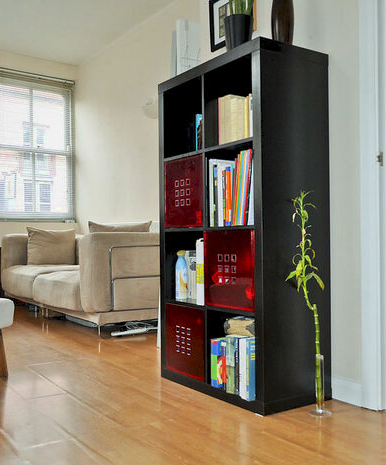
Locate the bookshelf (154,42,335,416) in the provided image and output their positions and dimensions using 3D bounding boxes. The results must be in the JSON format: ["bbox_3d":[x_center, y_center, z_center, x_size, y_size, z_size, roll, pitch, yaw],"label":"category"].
[{"bbox_3d":[0.213,-0.019,2.493,0.390,1.490,0.790,0,-1,-34],"label":"bookshelf"}]

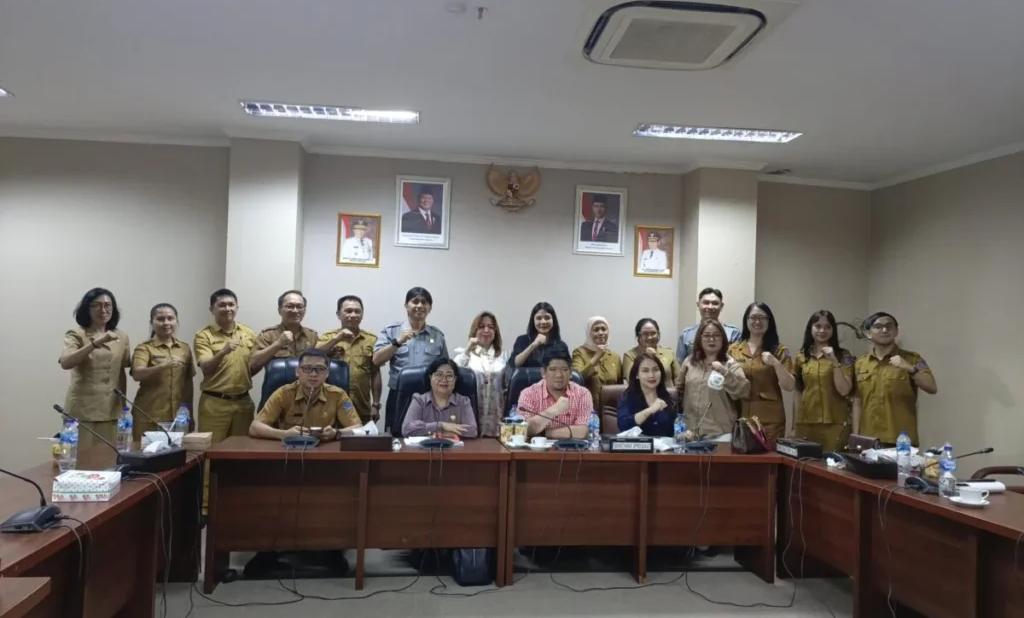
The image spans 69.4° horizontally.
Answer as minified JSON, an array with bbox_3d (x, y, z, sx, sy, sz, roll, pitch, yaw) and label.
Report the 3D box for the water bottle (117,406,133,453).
[{"bbox_3d":[-2.022,0.627,3.884,0.064,0.235,0.064,2,-2,-7],"label":"water bottle"}]

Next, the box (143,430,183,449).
[{"bbox_3d":[-1.874,0.711,4.012,0.200,0.084,0.120,2,-2,-7],"label":"box"}]

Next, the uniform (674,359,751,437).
[{"bbox_3d":[1.463,0.703,5.422,0.520,0.694,0.340,2,-2,2],"label":"uniform"}]

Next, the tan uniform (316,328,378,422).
[{"bbox_3d":[-1.213,0.479,5.454,0.480,0.684,0.320,2,-2,-11],"label":"tan uniform"}]

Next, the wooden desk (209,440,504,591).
[{"bbox_3d":[-0.875,1.179,4.360,1.640,0.750,0.610,2,-2,-8],"label":"wooden desk"}]

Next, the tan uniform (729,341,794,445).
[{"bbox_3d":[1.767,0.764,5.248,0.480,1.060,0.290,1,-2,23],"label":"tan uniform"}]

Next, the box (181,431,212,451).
[{"bbox_3d":[-1.743,0.736,4.112,0.118,0.070,0.200,2,-2,-15],"label":"box"}]

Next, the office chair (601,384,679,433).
[{"bbox_3d":[0.887,1.071,5.085,0.620,1.100,0.640,2,-2,-2],"label":"office chair"}]

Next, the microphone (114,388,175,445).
[{"bbox_3d":[-1.794,0.567,3.671,0.342,0.355,0.180,2,-2,-7],"label":"microphone"}]

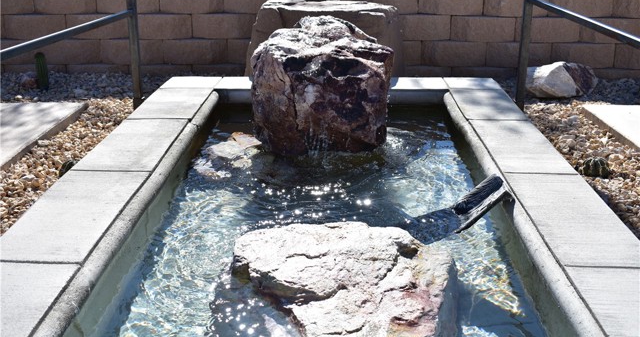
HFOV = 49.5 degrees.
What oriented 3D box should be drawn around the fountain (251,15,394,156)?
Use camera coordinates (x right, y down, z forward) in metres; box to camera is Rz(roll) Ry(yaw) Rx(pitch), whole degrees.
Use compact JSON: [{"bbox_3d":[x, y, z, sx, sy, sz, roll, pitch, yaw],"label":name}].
[{"bbox_3d":[0.011,-0.438,3.727,0.737,0.718,0.563,1,20,2],"label":"fountain"}]

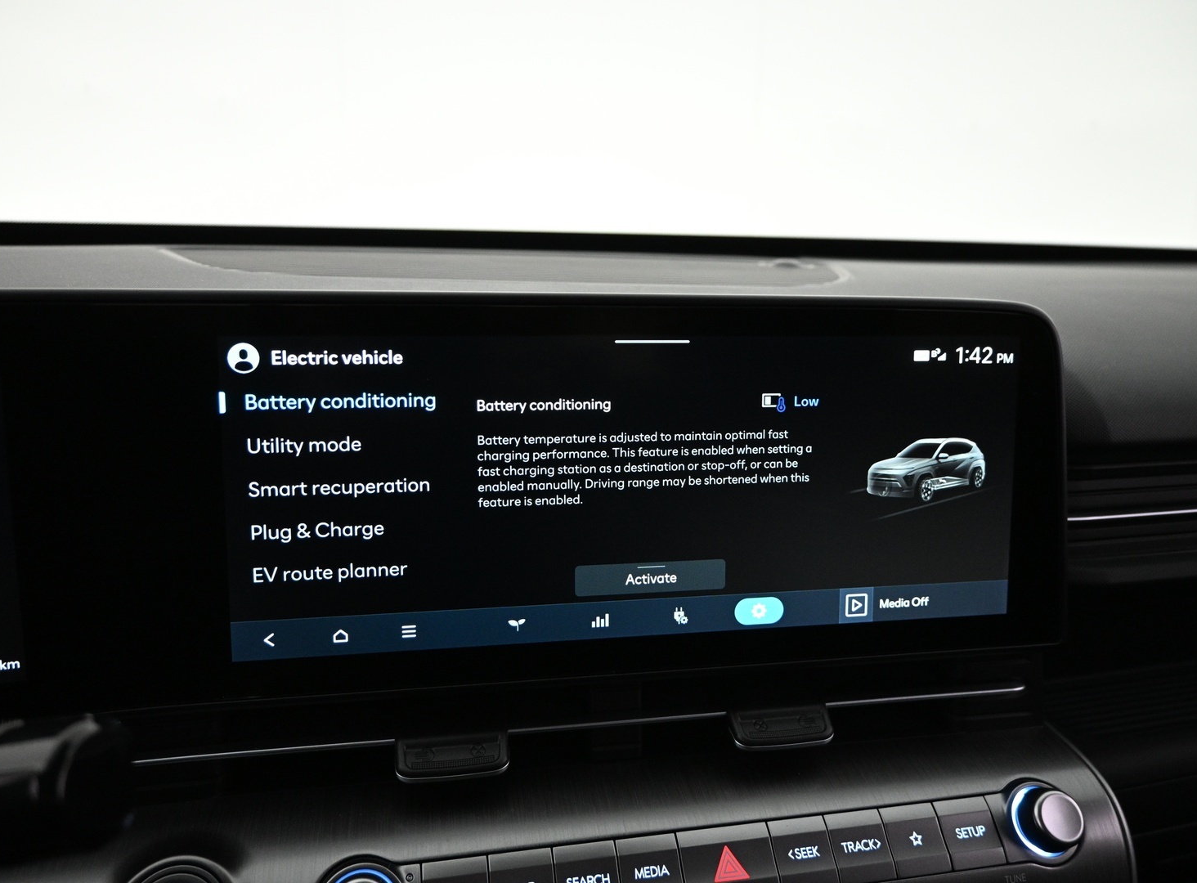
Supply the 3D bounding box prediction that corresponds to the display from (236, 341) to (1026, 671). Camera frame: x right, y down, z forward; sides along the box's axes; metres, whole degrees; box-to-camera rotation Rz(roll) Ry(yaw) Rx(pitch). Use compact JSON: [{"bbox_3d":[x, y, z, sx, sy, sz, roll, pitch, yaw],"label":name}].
[{"bbox_3d":[0.019,0.017,0.326,0.293,0.110,0.012,-1,6,-11],"label":"display"}]

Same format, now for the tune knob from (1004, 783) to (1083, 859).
[{"bbox_3d":[0.166,0.138,0.323,0.025,0.025,0.013,-1,-27,-11],"label":"tune knob"}]

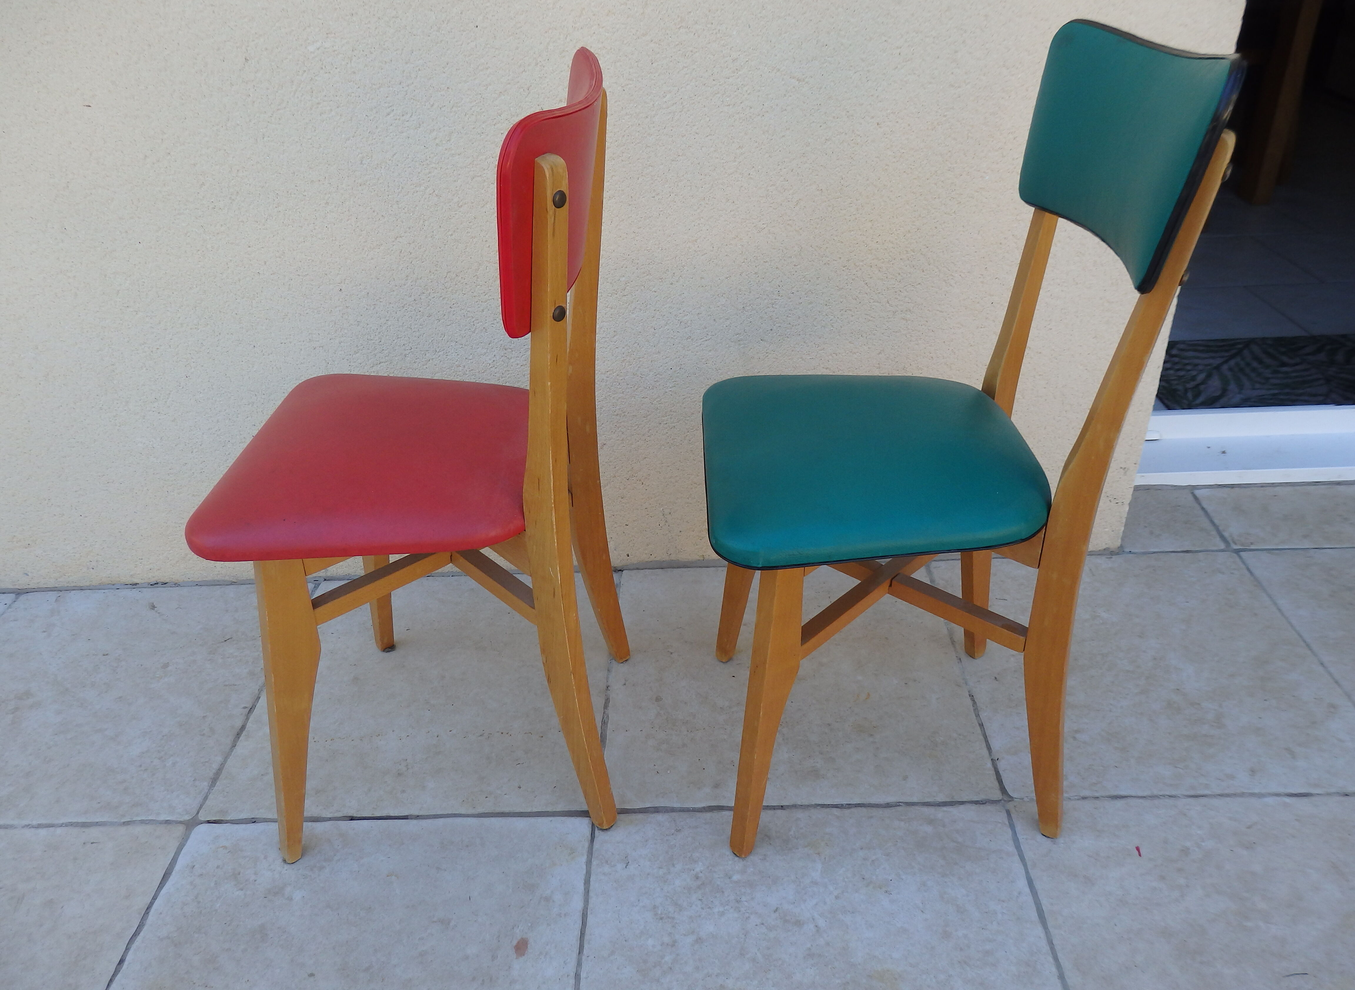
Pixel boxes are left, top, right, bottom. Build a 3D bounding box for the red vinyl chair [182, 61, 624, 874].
[{"bbox_3d":[-0.275,-0.028,1.097,0.428,0.832,0.402,-1,31,3],"label":"red vinyl chair"}]

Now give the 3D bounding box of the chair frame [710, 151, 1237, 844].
[{"bbox_3d":[0.244,-0.013,1.074,0.421,0.783,0.386,-3,31,1],"label":"chair frame"}]

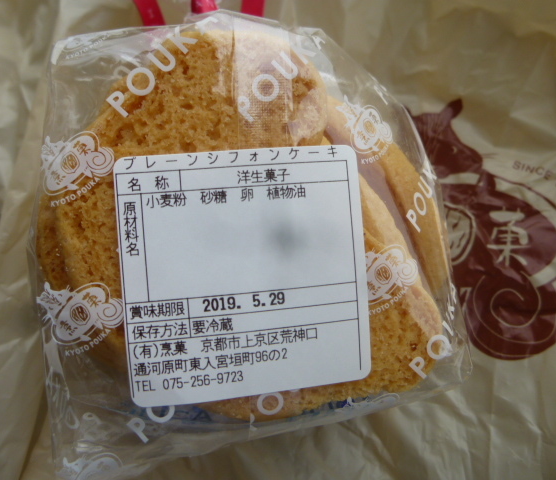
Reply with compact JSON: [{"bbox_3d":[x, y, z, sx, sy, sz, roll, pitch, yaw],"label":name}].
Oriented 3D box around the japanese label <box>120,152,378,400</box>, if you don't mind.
[{"bbox_3d":[-0.007,0.008,0.113,0.059,0.002,0.059,-4,91,-8],"label":"japanese label"}]

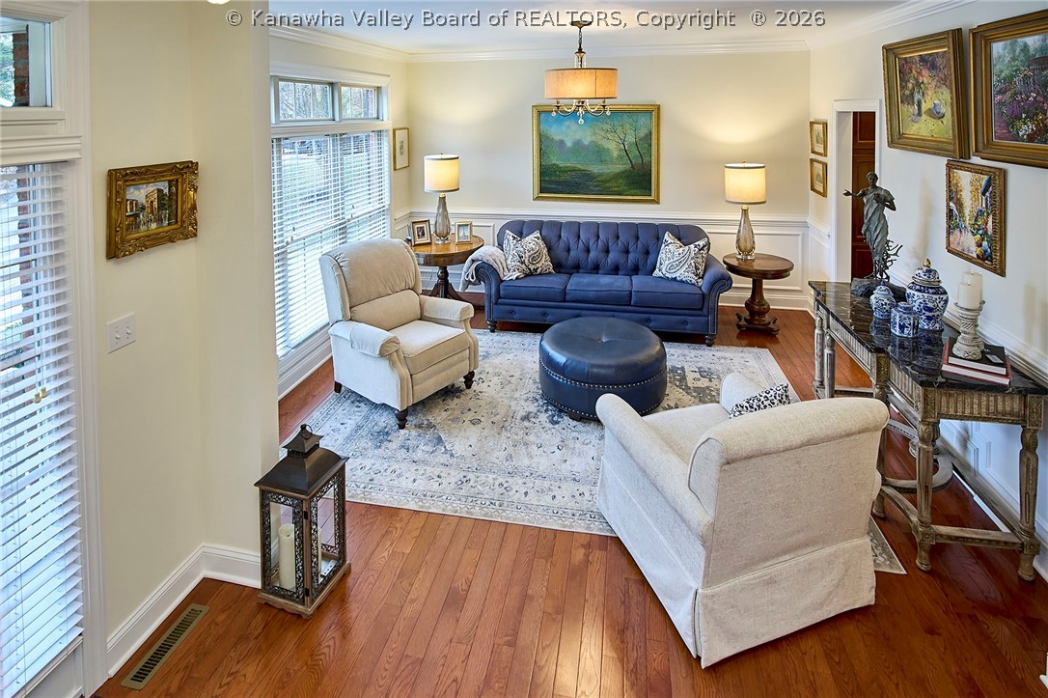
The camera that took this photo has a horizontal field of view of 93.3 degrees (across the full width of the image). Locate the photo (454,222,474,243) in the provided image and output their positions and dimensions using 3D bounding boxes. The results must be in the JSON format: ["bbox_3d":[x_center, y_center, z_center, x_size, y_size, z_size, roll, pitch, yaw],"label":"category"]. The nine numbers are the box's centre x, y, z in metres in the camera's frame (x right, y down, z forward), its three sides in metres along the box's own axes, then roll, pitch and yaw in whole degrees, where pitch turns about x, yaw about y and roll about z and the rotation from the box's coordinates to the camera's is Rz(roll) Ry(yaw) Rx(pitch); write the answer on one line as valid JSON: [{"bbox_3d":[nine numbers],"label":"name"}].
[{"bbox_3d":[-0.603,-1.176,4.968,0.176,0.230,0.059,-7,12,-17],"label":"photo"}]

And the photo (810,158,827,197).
[{"bbox_3d":[2.737,-1.586,4.600,0.030,0.310,0.340,4,24,10],"label":"photo"}]

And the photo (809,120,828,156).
[{"bbox_3d":[2.700,-1.919,4.523,0.034,0.323,0.372,4,21,11],"label":"photo"}]

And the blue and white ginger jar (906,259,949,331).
[{"bbox_3d":[2.045,-0.276,2.500,0.185,0.355,0.185,4,24,10],"label":"blue and white ginger jar"}]

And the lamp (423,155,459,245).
[{"bbox_3d":[-0.832,-1.549,5.150,0.360,0.880,0.360,4,24,10],"label":"lamp"}]

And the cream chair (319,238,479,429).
[{"bbox_3d":[-0.924,-0.222,3.618,0.931,1.040,0.804,15,26,35],"label":"cream chair"}]

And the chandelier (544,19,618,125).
[{"bbox_3d":[0.407,-1.950,3.500,0.510,0.670,0.510,4,24,10],"label":"chandelier"}]

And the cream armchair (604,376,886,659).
[{"bbox_3d":[0.909,0.522,2.243,0.902,0.897,0.911,-7,22,-16],"label":"cream armchair"}]

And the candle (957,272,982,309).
[{"bbox_3d":[1.939,-0.255,2.150,0.082,0.150,0.082,4,24,10],"label":"candle"}]

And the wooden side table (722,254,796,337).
[{"bbox_3d":[2.148,-0.513,4.566,0.598,0.622,0.598,4,21,11],"label":"wooden side table"}]

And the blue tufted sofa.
[{"bbox_3d":[0.723,-0.709,4.741,2.205,0.933,0.931,3,21,8],"label":"blue tufted sofa"}]

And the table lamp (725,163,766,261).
[{"bbox_3d":[2.058,-1.295,4.700,0.360,0.880,0.360,4,24,10],"label":"table lamp"}]

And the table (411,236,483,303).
[{"bbox_3d":[-0.800,-0.762,5.070,0.804,0.724,0.804,4,21,11],"label":"table"}]

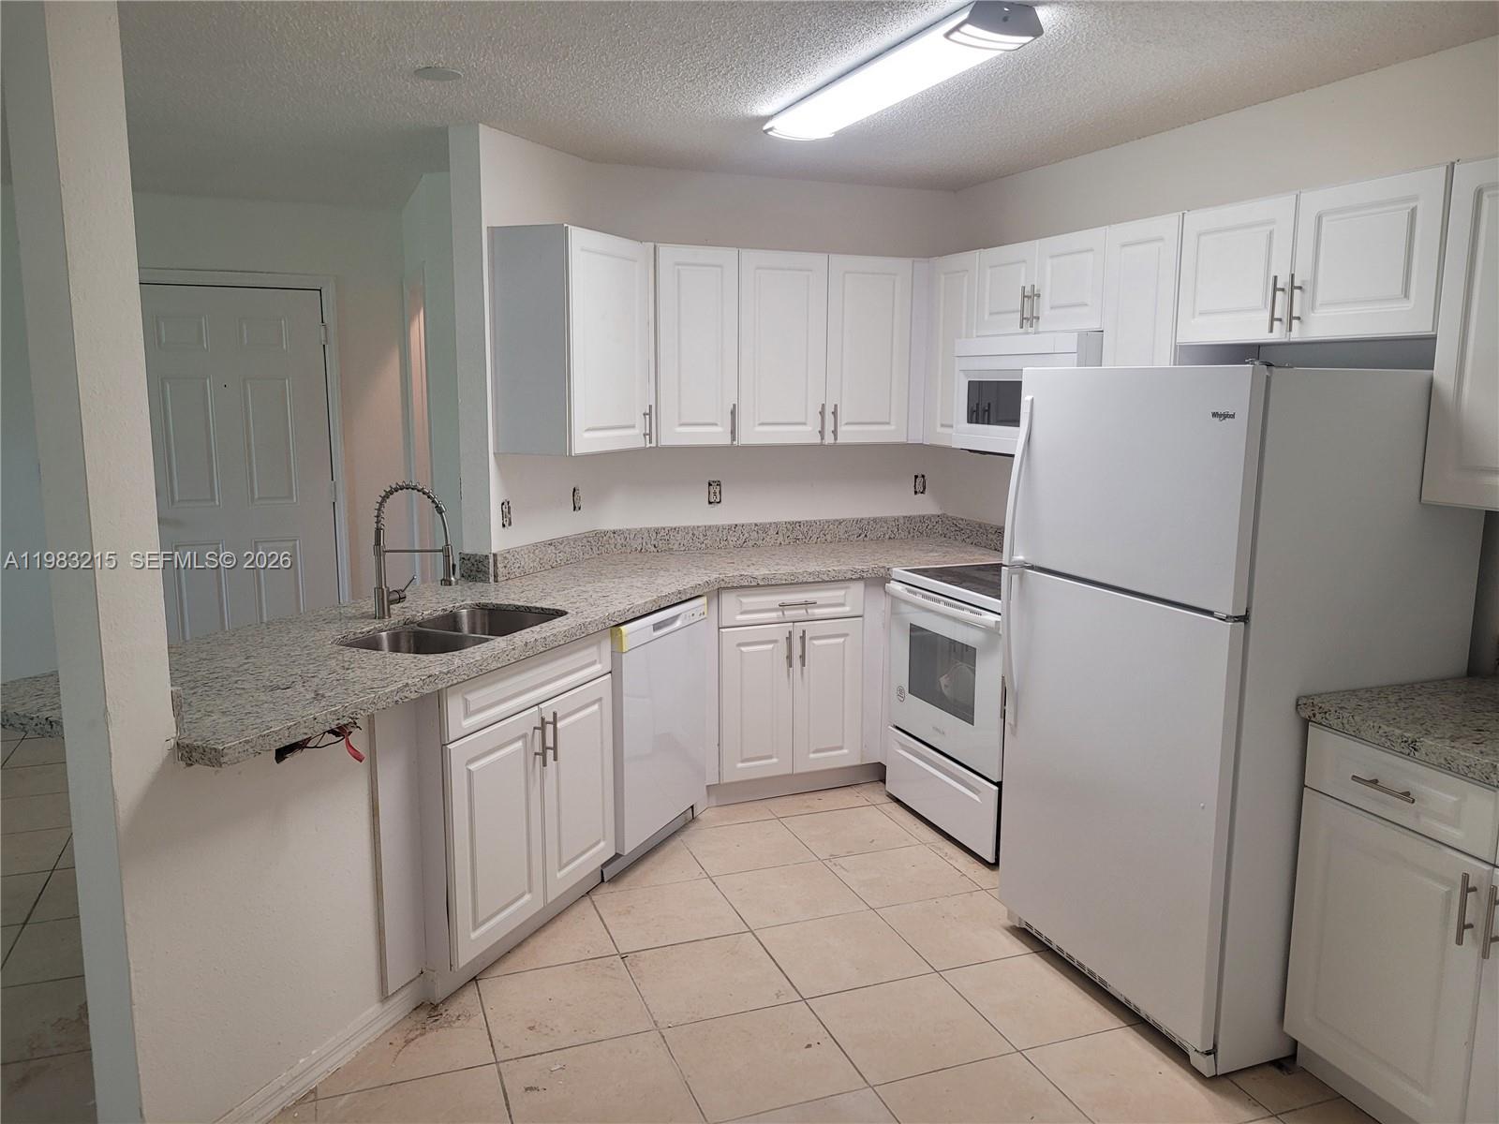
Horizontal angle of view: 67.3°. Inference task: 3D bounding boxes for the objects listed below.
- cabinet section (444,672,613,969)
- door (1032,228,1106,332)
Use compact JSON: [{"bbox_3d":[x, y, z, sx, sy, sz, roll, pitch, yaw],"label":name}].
[{"bbox_3d":[-0.841,0.699,3.393,0.520,0.613,0.792,4,10,24],"label":"cabinet section"},{"bbox_3d":[1.084,-0.934,3.781,0.019,0.320,0.373,-3,10,-20],"label":"door"}]

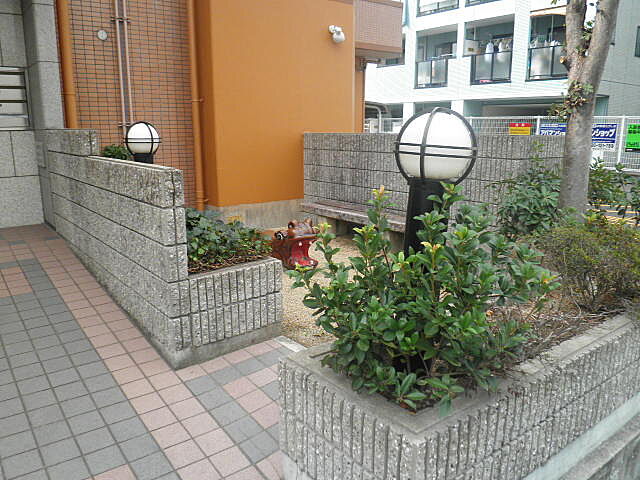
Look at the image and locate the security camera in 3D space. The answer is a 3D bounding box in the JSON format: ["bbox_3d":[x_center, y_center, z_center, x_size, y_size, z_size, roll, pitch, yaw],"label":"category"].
[{"bbox_3d":[0.222,-2.608,6.100,0.155,0.210,0.220,-10,31,-38],"label":"security camera"}]

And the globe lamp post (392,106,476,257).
[{"bbox_3d":[0.392,0.020,1.790,0.290,0.997,0.290,-7,16,-39],"label":"globe lamp post"}]

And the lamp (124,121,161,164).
[{"bbox_3d":[-1.425,-0.469,3.930,0.290,0.960,0.290,-10,16,-38],"label":"lamp"}]

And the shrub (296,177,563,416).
[{"bbox_3d":[0.372,0.155,1.770,0.930,0.730,0.720,3,13,11],"label":"shrub"}]

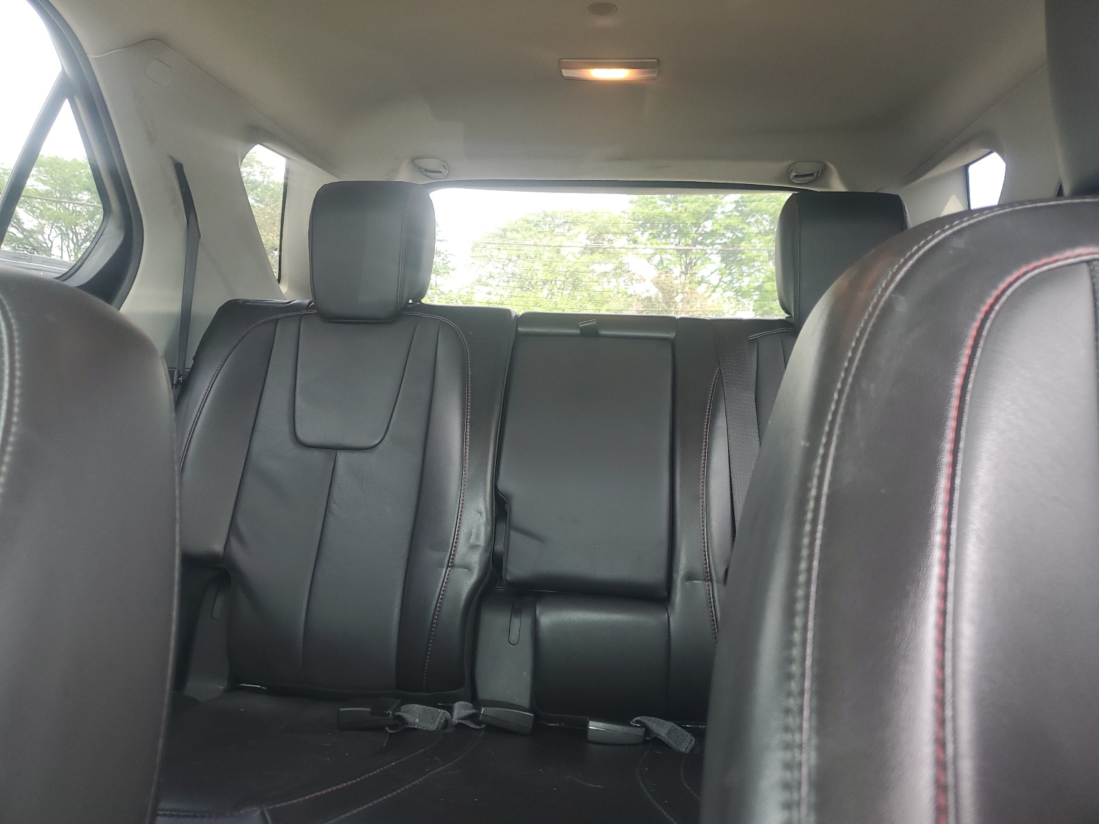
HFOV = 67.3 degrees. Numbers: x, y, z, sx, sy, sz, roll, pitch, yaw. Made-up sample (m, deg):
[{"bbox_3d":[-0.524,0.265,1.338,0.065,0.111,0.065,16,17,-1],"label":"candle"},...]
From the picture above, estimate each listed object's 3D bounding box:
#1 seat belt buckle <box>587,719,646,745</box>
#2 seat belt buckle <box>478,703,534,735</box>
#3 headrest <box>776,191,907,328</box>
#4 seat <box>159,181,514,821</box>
[{"bbox_3d":[0.083,0.400,1.030,0.071,0.023,0.038,2,4,6],"label":"seat belt buckle"},{"bbox_3d":[-0.055,0.388,1.040,0.070,0.023,0.038,3,4,18],"label":"seat belt buckle"},{"bbox_3d":[0.444,-0.231,1.250,0.172,0.198,0.120,2,-10,6],"label":"headrest"},{"bbox_3d":[-0.346,0.102,1.038,0.520,0.920,0.760,2,4,6],"label":"seat"}]

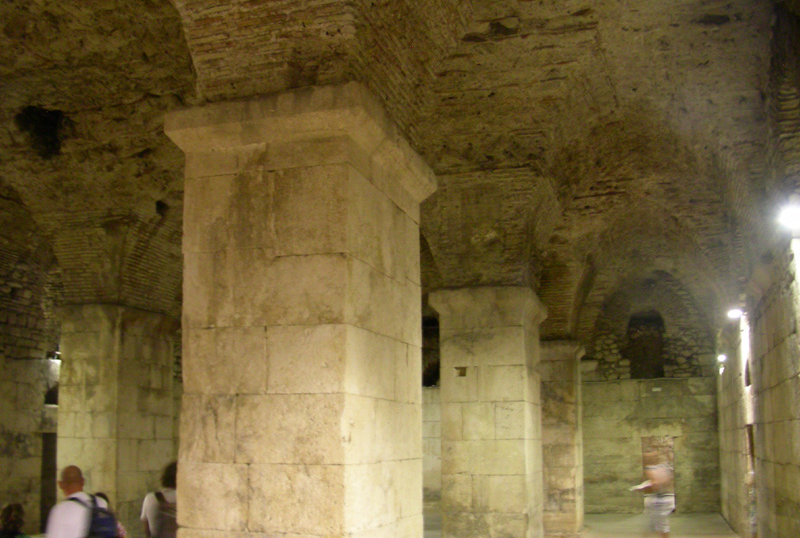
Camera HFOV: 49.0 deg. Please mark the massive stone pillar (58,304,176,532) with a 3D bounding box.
[{"bbox_3d":[-4.650,2.735,14.540,1.210,4.010,1.800,-3,-11,16],"label":"massive stone pillar"}]

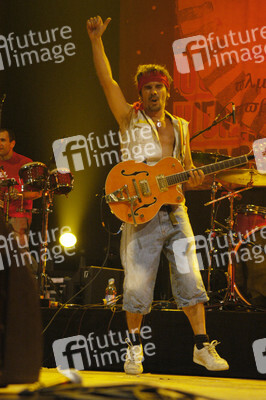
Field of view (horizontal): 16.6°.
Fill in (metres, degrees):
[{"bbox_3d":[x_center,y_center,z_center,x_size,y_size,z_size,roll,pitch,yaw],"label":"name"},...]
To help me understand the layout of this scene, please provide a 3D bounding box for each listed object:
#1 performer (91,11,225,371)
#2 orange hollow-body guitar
[{"bbox_3d":[0.130,-0.050,5.120,0.790,2.020,0.500,1,-6,-13],"label":"performer"},{"bbox_3d":[0.320,-0.132,5.000,0.980,0.370,0.110,-16,-5,-2],"label":"orange hollow-body guitar"}]

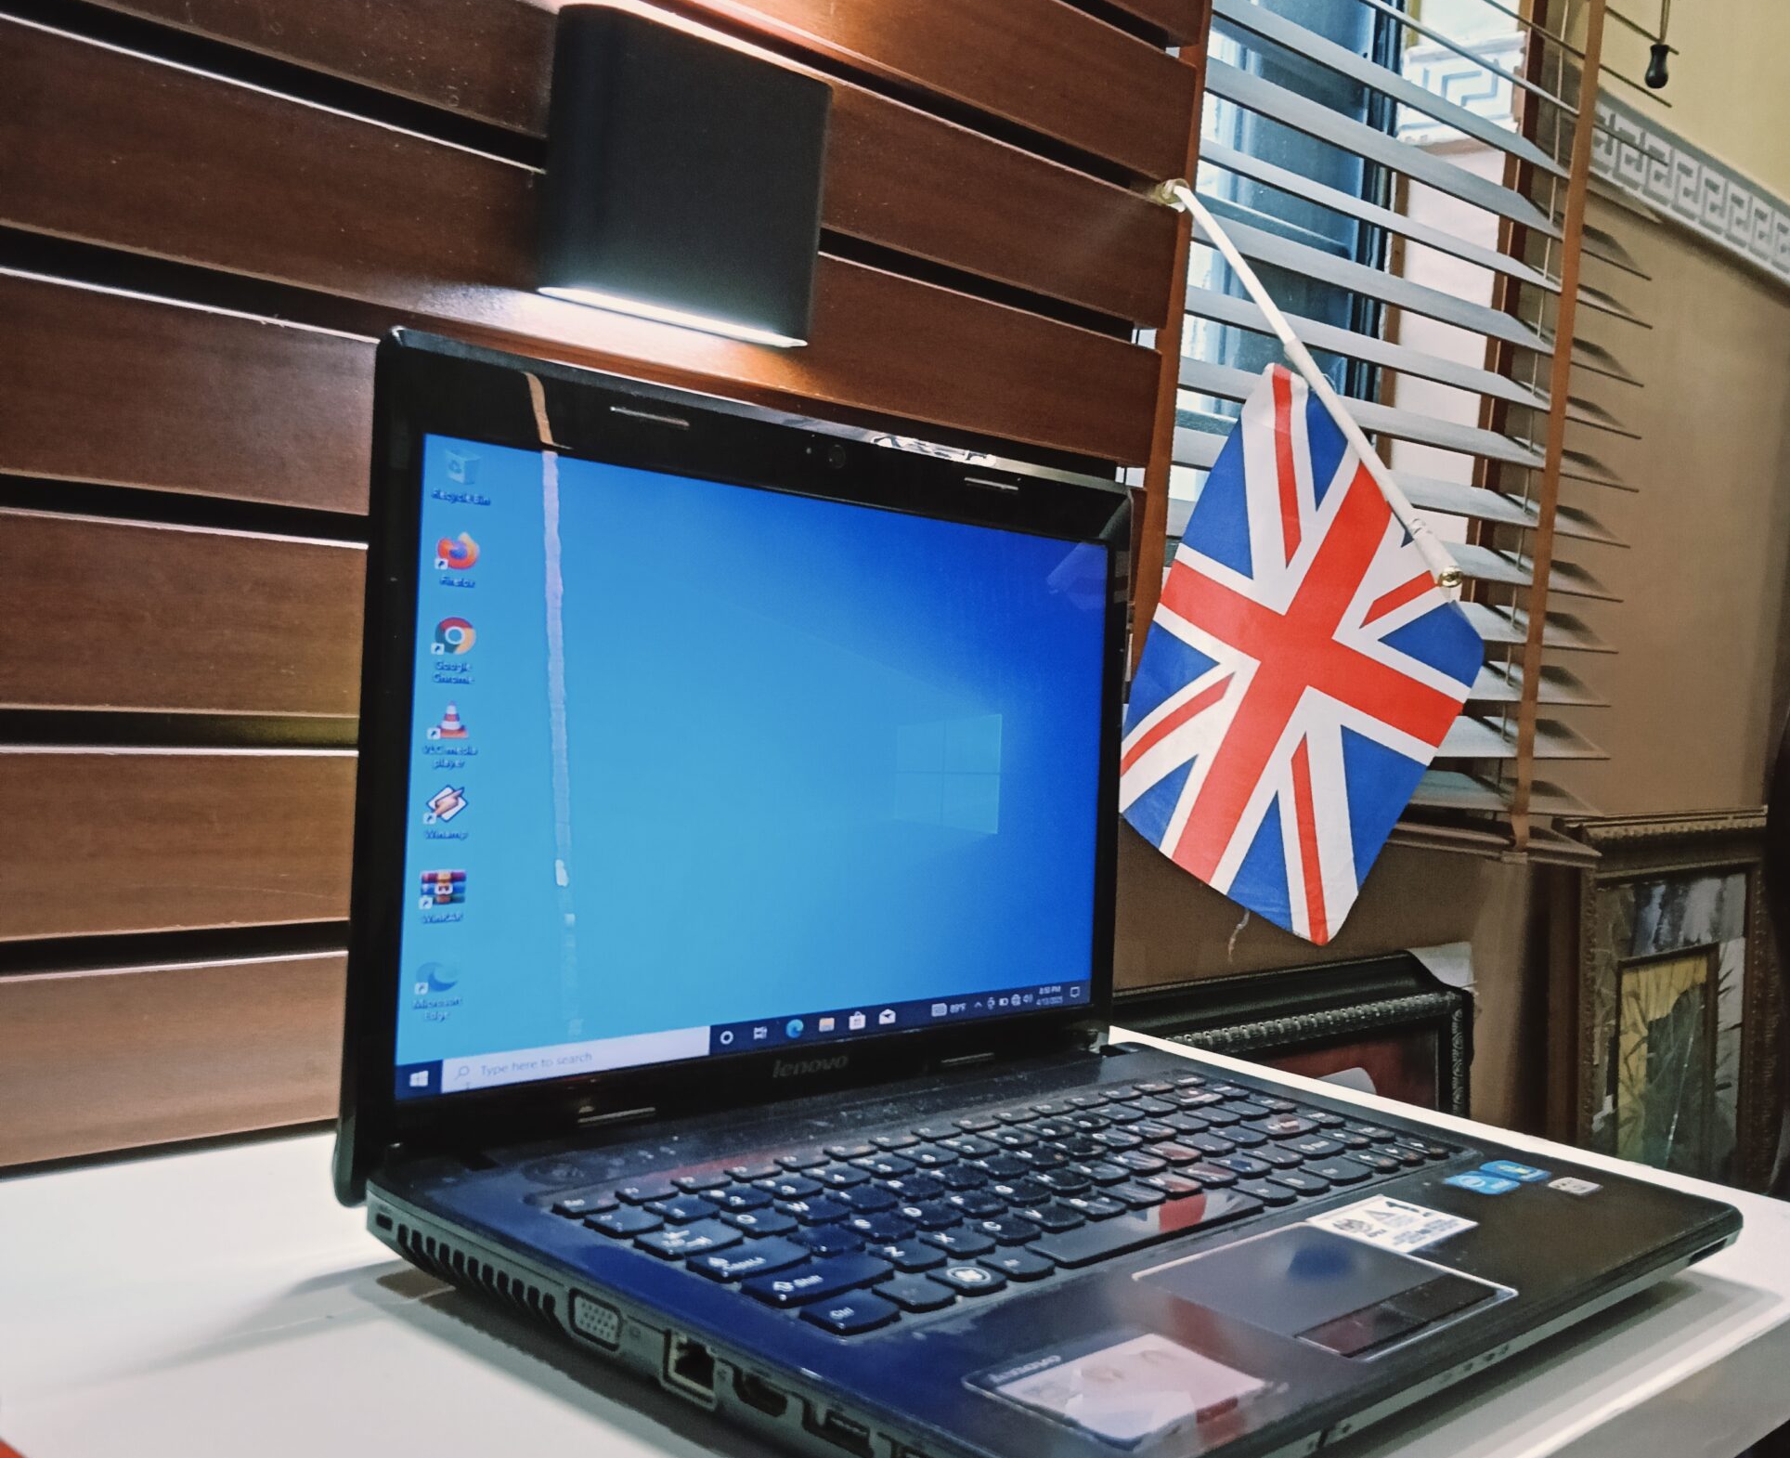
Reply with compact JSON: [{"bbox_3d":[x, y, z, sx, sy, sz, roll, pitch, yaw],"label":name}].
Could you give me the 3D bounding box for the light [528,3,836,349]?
[{"bbox_3d":[-0.064,-0.179,0.616,0.028,0.088,0.106,7,3,44],"label":"light"}]

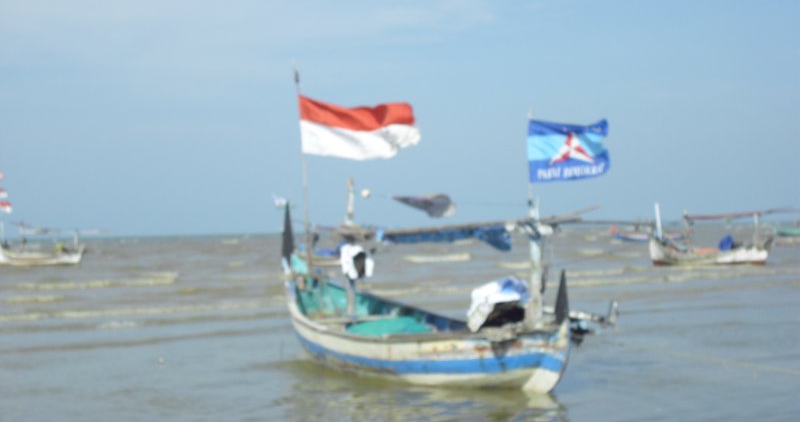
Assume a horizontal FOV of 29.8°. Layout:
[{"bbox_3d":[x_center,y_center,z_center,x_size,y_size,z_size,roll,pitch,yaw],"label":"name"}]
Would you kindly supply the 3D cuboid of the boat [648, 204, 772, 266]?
[{"bbox_3d":[12.350,0.960,60.000,5.600,2.550,1.500,-2,-1,38],"label":"boat"}]

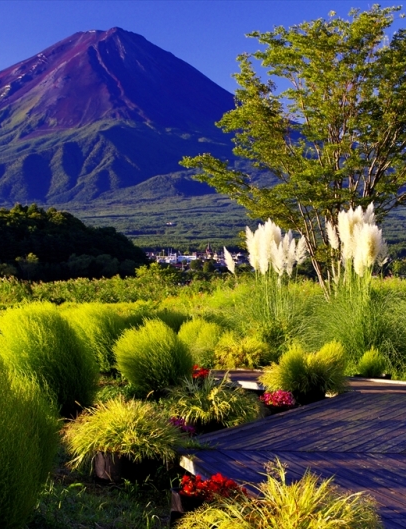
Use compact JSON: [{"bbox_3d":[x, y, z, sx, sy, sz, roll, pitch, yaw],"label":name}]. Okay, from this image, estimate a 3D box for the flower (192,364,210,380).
[{"bbox_3d":[-0.033,1.420,21.000,0.240,0.220,0.230,0,-1,0],"label":"flower"}]

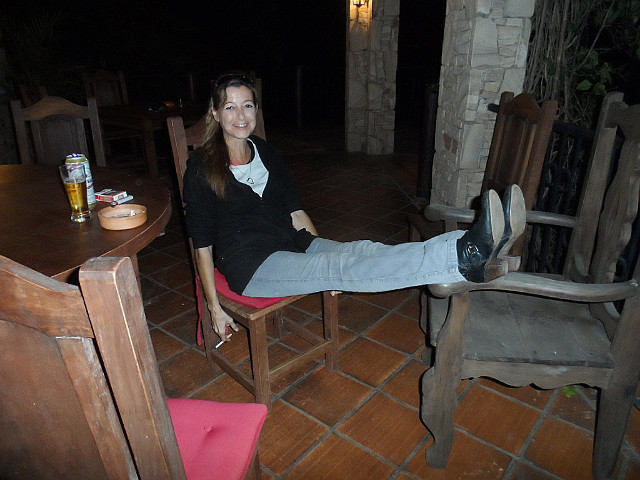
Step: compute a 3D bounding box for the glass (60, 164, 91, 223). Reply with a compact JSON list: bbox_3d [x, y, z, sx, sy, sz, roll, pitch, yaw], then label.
[{"bbox_3d":[-0.719,-0.134,1.315,0.067,0.149,0.067,-1,22,0],"label":"glass"}]

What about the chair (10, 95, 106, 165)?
[{"bbox_3d":[-1.318,-0.171,2.289,0.405,1.034,0.502,-5,23,-10],"label":"chair"}]

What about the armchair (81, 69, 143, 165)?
[{"bbox_3d":[-2.204,-1.185,4.818,0.405,1.034,0.502,-14,26,-29],"label":"armchair"}]

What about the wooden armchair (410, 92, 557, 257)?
[{"bbox_3d":[0.744,-0.160,2.169,0.502,1.034,0.405,-4,22,-6],"label":"wooden armchair"}]

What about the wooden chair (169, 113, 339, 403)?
[{"bbox_3d":[-0.232,0.045,1.710,0.405,1.034,0.502,-19,28,-37],"label":"wooden chair"}]

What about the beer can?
[{"bbox_3d":[-0.764,-0.186,1.424,0.066,0.165,0.066,-1,22,0],"label":"beer can"}]

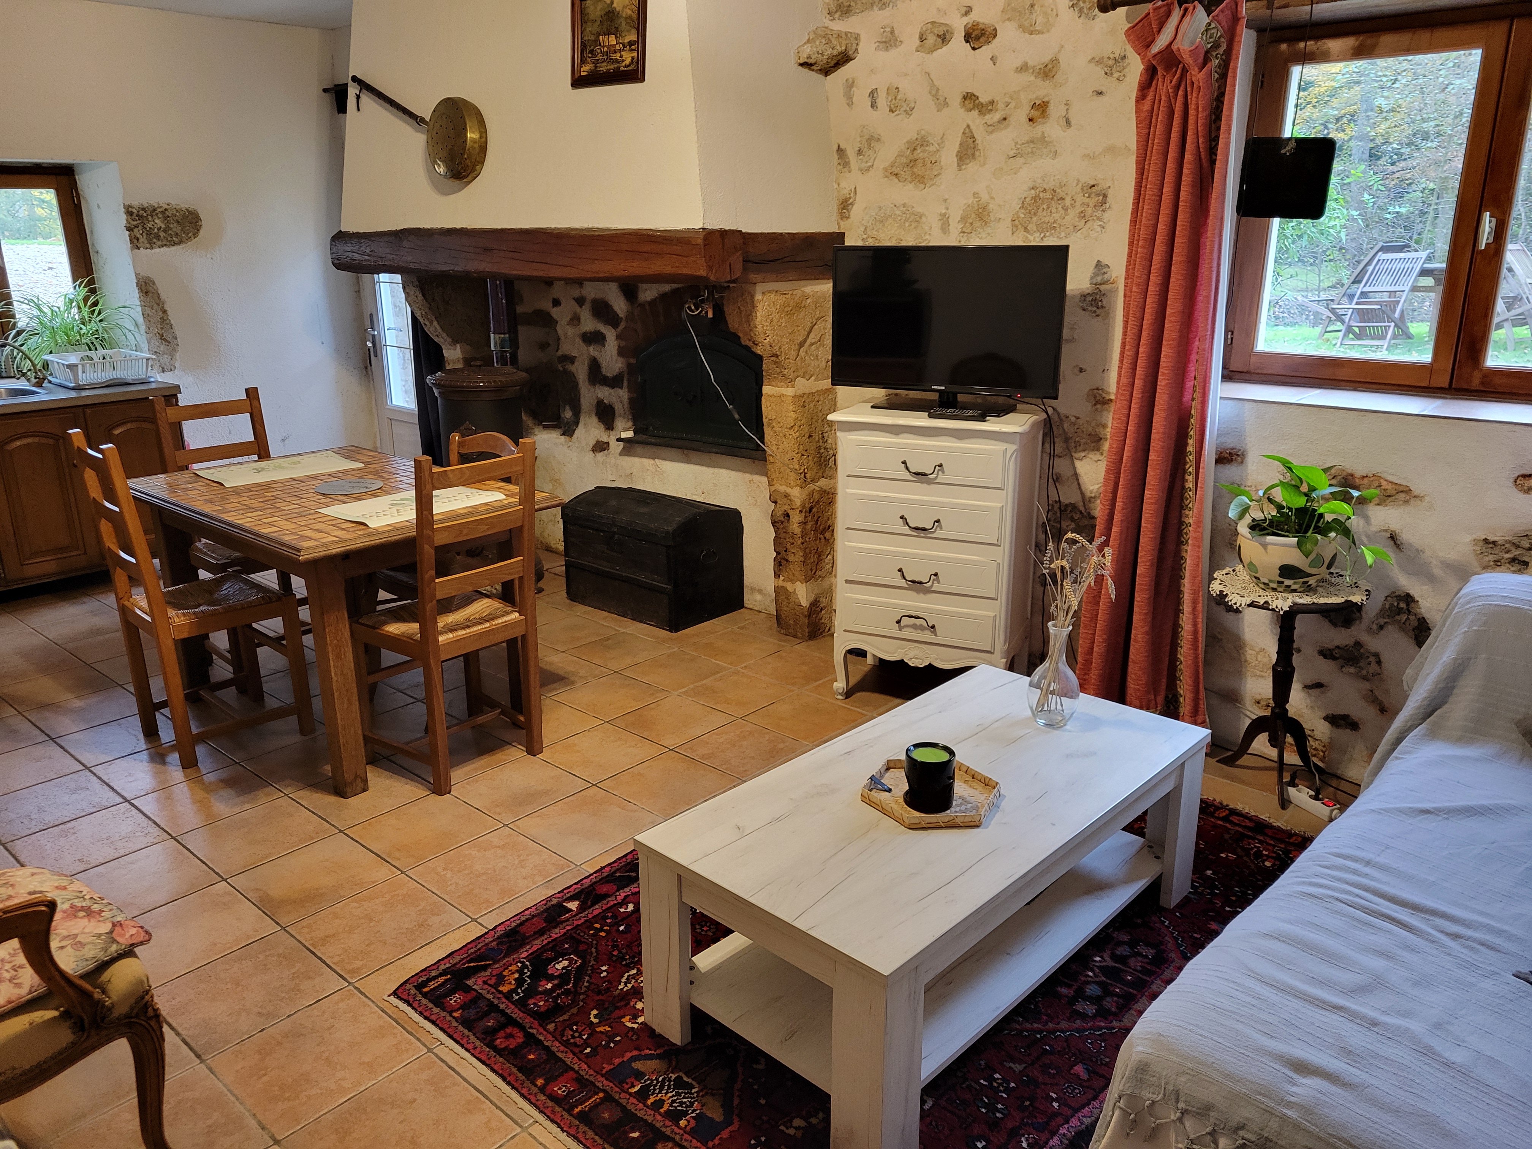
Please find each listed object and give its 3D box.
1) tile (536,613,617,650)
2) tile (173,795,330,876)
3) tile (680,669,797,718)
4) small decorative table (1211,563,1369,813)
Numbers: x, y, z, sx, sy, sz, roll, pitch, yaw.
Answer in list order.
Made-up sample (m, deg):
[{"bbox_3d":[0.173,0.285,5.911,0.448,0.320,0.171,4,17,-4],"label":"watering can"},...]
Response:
[{"bbox_3d":[-0.774,0.233,4.530,0.300,0.010,0.300,14,23,40],"label":"tile"},{"bbox_3d":[-1.347,0.695,3.056,0.300,0.010,0.300,14,23,40],"label":"tile"},{"bbox_3d":[-0.095,0.407,3.947,0.292,0.010,0.292,15,23,40],"label":"tile"},{"bbox_3d":[1.431,0.312,3.203,0.390,0.585,0.390,-1,17,0],"label":"small decorative table"}]

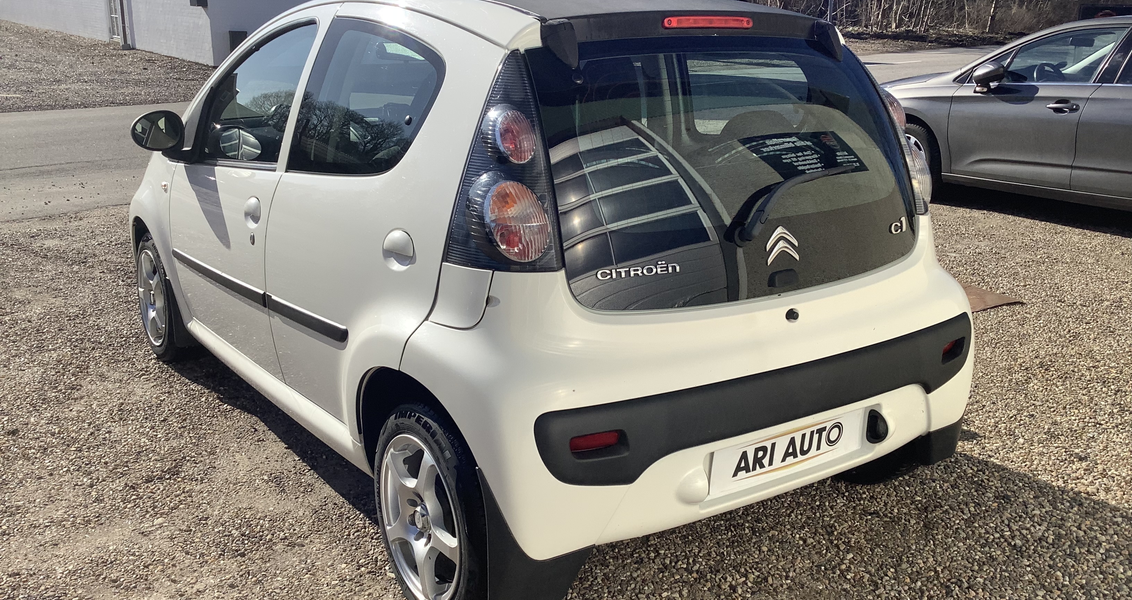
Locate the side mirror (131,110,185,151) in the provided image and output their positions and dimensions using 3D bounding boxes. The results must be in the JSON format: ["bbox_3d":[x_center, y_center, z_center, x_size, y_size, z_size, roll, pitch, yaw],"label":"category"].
[{"bbox_3d":[-1.342,-0.563,3.348,0.180,0.138,0.110,-10,18,-34],"label":"side mirror"}]

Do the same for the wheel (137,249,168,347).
[{"bbox_3d":[-1.614,-0.015,4.131,0.150,0.390,0.390,-10,18,-34],"label":"wheel"}]

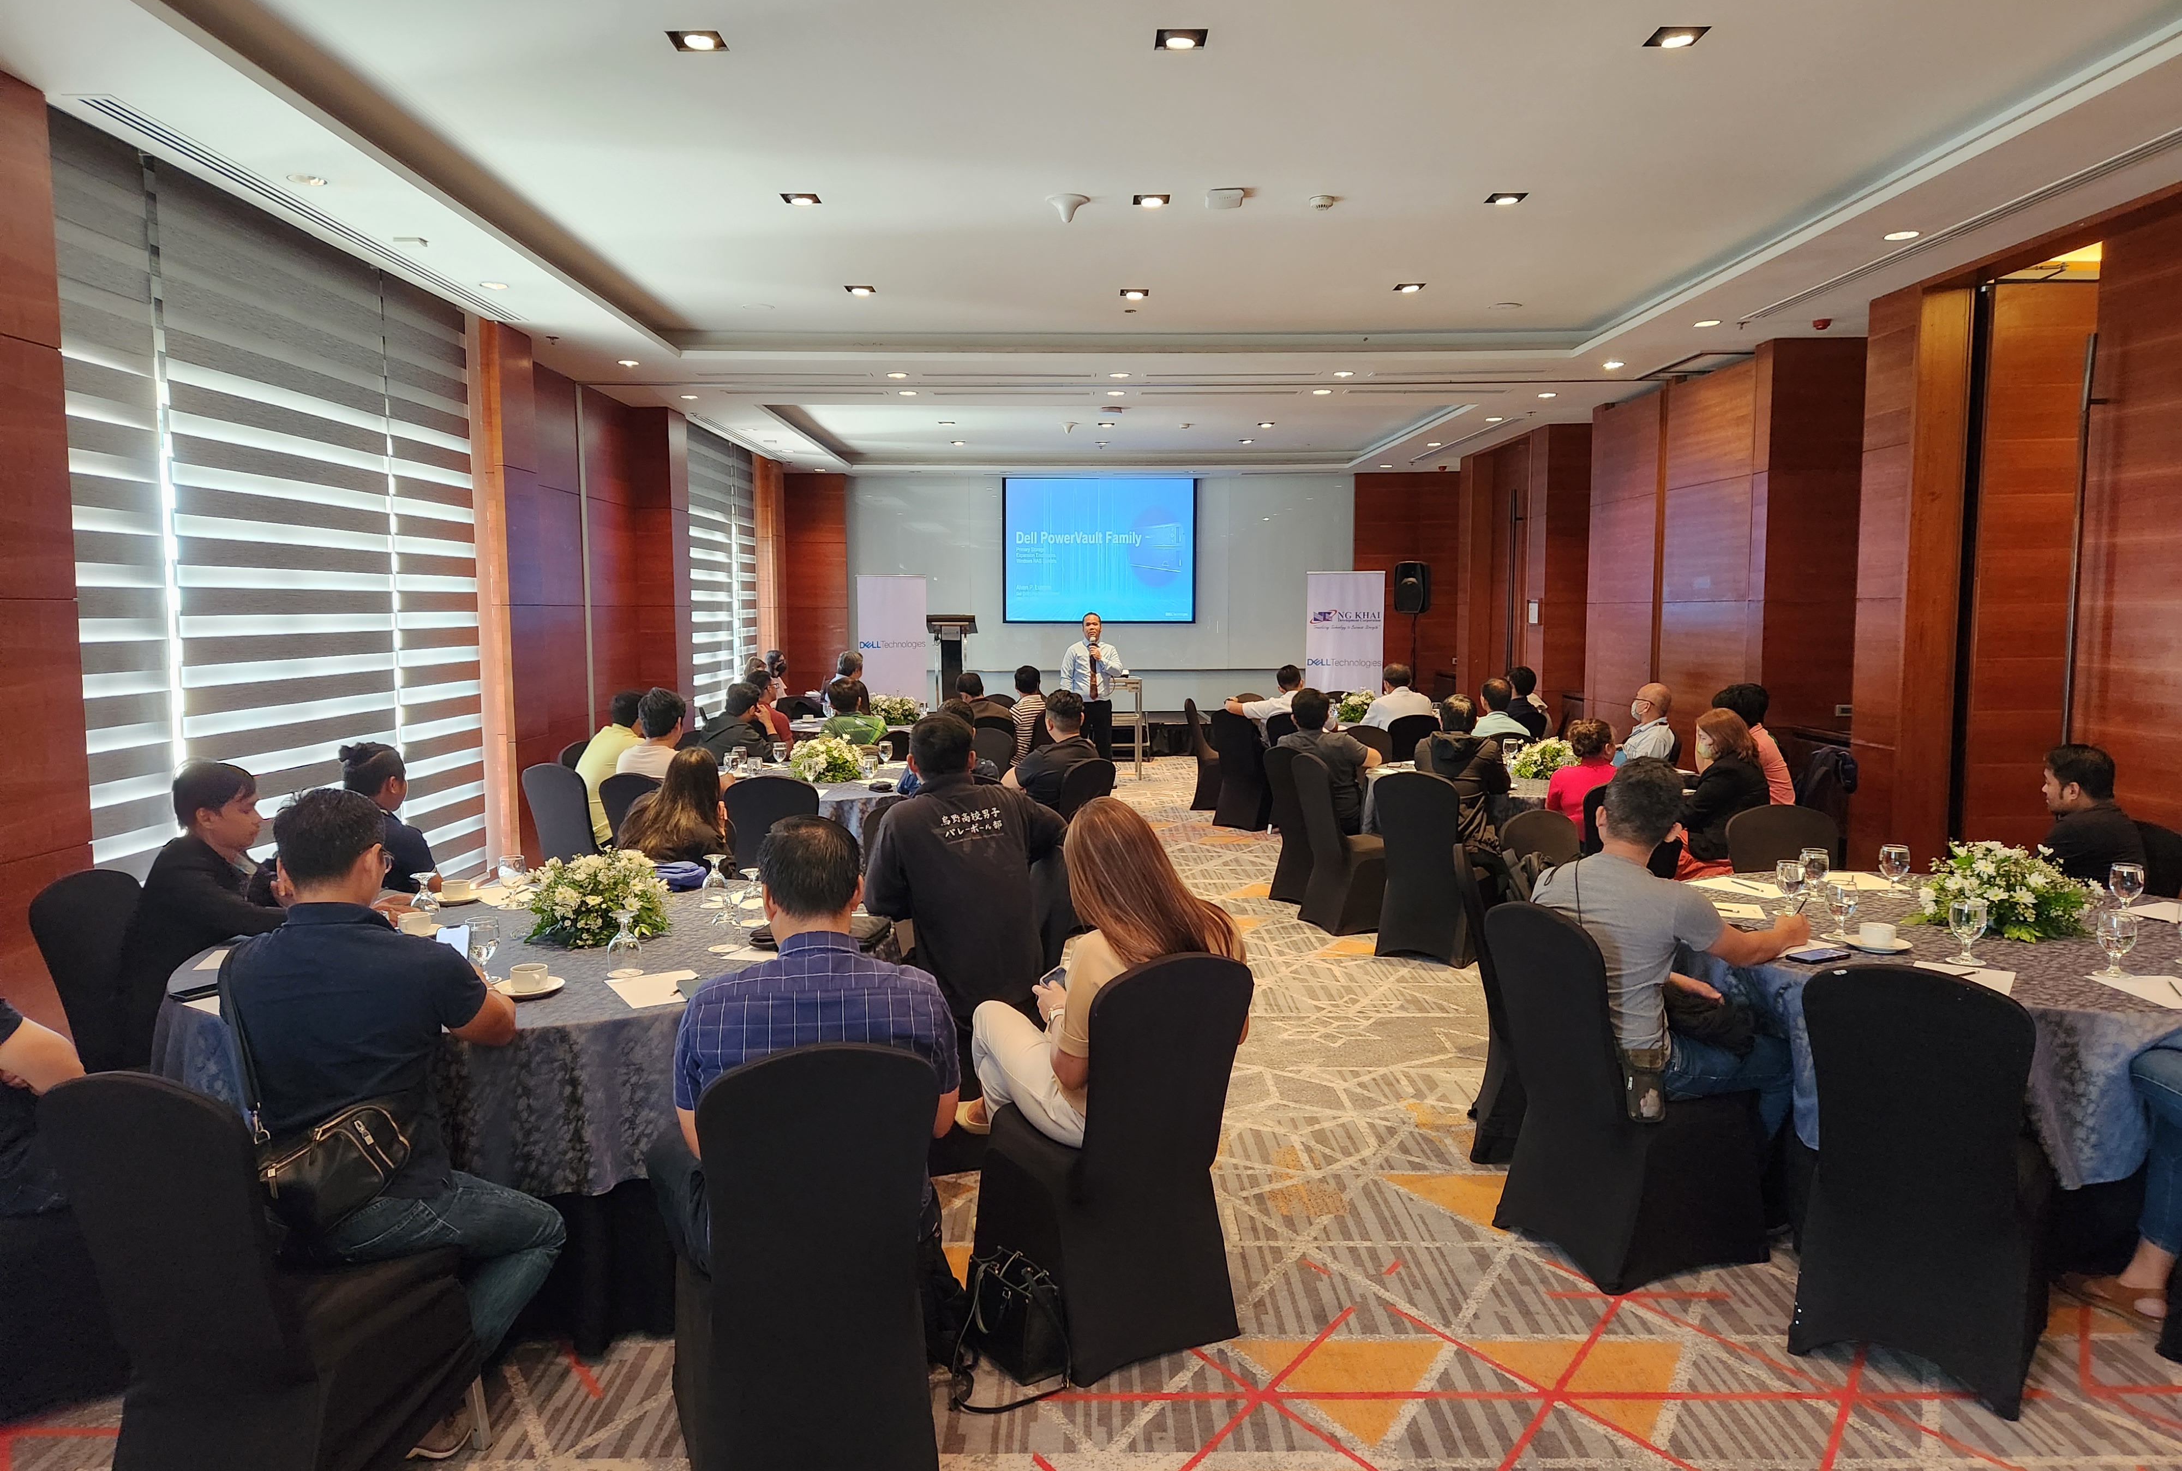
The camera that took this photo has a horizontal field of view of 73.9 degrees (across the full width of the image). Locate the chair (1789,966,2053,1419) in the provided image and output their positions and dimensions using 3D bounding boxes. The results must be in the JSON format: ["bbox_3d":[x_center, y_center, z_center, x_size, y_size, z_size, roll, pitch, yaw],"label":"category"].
[{"bbox_3d":[1.881,0.927,3.250,0.440,0.930,0.550,4,7,40],"label":"chair"}]

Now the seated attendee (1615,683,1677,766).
[{"bbox_3d":[3.131,0.310,8.562,0.800,1.240,0.550,1,5,17],"label":"seated attendee"}]

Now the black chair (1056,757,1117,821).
[{"bbox_3d":[-0.219,0.566,7.530,0.580,0.930,0.470,4,6,37],"label":"black chair"}]

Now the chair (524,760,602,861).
[{"bbox_3d":[-2.491,0.586,7.472,0.440,0.925,0.580,4,6,37],"label":"chair"}]

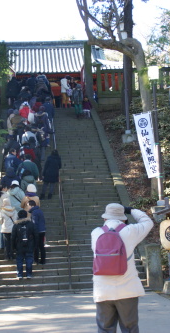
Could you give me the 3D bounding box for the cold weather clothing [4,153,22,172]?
[{"bbox_3d":[-2.247,-0.078,19.465,0.540,0.660,0.360,-5,-6,18],"label":"cold weather clothing"}]

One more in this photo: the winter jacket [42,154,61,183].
[{"bbox_3d":[-1.090,0.087,20.200,0.570,0.920,0.360,-2,-7,-5],"label":"winter jacket"}]

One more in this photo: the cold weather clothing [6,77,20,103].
[{"bbox_3d":[-3.498,-3.649,30.400,0.640,1.420,0.460,-2,-6,-5],"label":"cold weather clothing"}]

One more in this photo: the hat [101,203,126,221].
[{"bbox_3d":[0.286,0.443,6.100,0.250,0.165,0.280,-3,-7,10],"label":"hat"}]

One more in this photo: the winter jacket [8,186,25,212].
[{"bbox_3d":[-1.897,0.914,17.300,0.510,0.800,0.360,-2,-7,-3],"label":"winter jacket"}]

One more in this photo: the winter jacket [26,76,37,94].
[{"bbox_3d":[-2.346,-3.596,27.562,0.500,0.740,0.360,-2,-6,-4],"label":"winter jacket"}]

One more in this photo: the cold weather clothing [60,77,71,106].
[{"bbox_3d":[-0.934,-3.635,30.400,0.520,1.520,0.480,0,-7,-19],"label":"cold weather clothing"}]

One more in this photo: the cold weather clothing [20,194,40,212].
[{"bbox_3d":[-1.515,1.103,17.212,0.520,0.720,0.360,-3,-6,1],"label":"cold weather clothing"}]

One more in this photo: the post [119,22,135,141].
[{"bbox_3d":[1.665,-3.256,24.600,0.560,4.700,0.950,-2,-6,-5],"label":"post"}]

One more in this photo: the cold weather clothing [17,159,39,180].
[{"bbox_3d":[-1.720,0.124,19.064,0.600,0.680,0.380,-2,-6,-4],"label":"cold weather clothing"}]

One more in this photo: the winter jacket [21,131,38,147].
[{"bbox_3d":[-2.025,-1.004,22.800,0.570,0.660,0.400,-2,-6,-5],"label":"winter jacket"}]

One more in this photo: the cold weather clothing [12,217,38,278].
[{"bbox_3d":[-1.525,2.042,15.750,0.580,1.550,0.380,-2,-6,-4],"label":"cold weather clothing"}]

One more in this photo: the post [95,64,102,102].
[{"bbox_3d":[0.662,-3.997,30.200,0.280,1.860,0.280,-2,-6,-5],"label":"post"}]

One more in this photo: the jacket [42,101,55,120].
[{"bbox_3d":[-1.662,-2.523,28.300,0.520,0.780,0.360,-2,-7,-5],"label":"jacket"}]

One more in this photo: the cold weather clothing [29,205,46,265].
[{"bbox_3d":[-1.285,1.826,16.900,0.400,1.600,0.460,-4,-7,19],"label":"cold weather clothing"}]

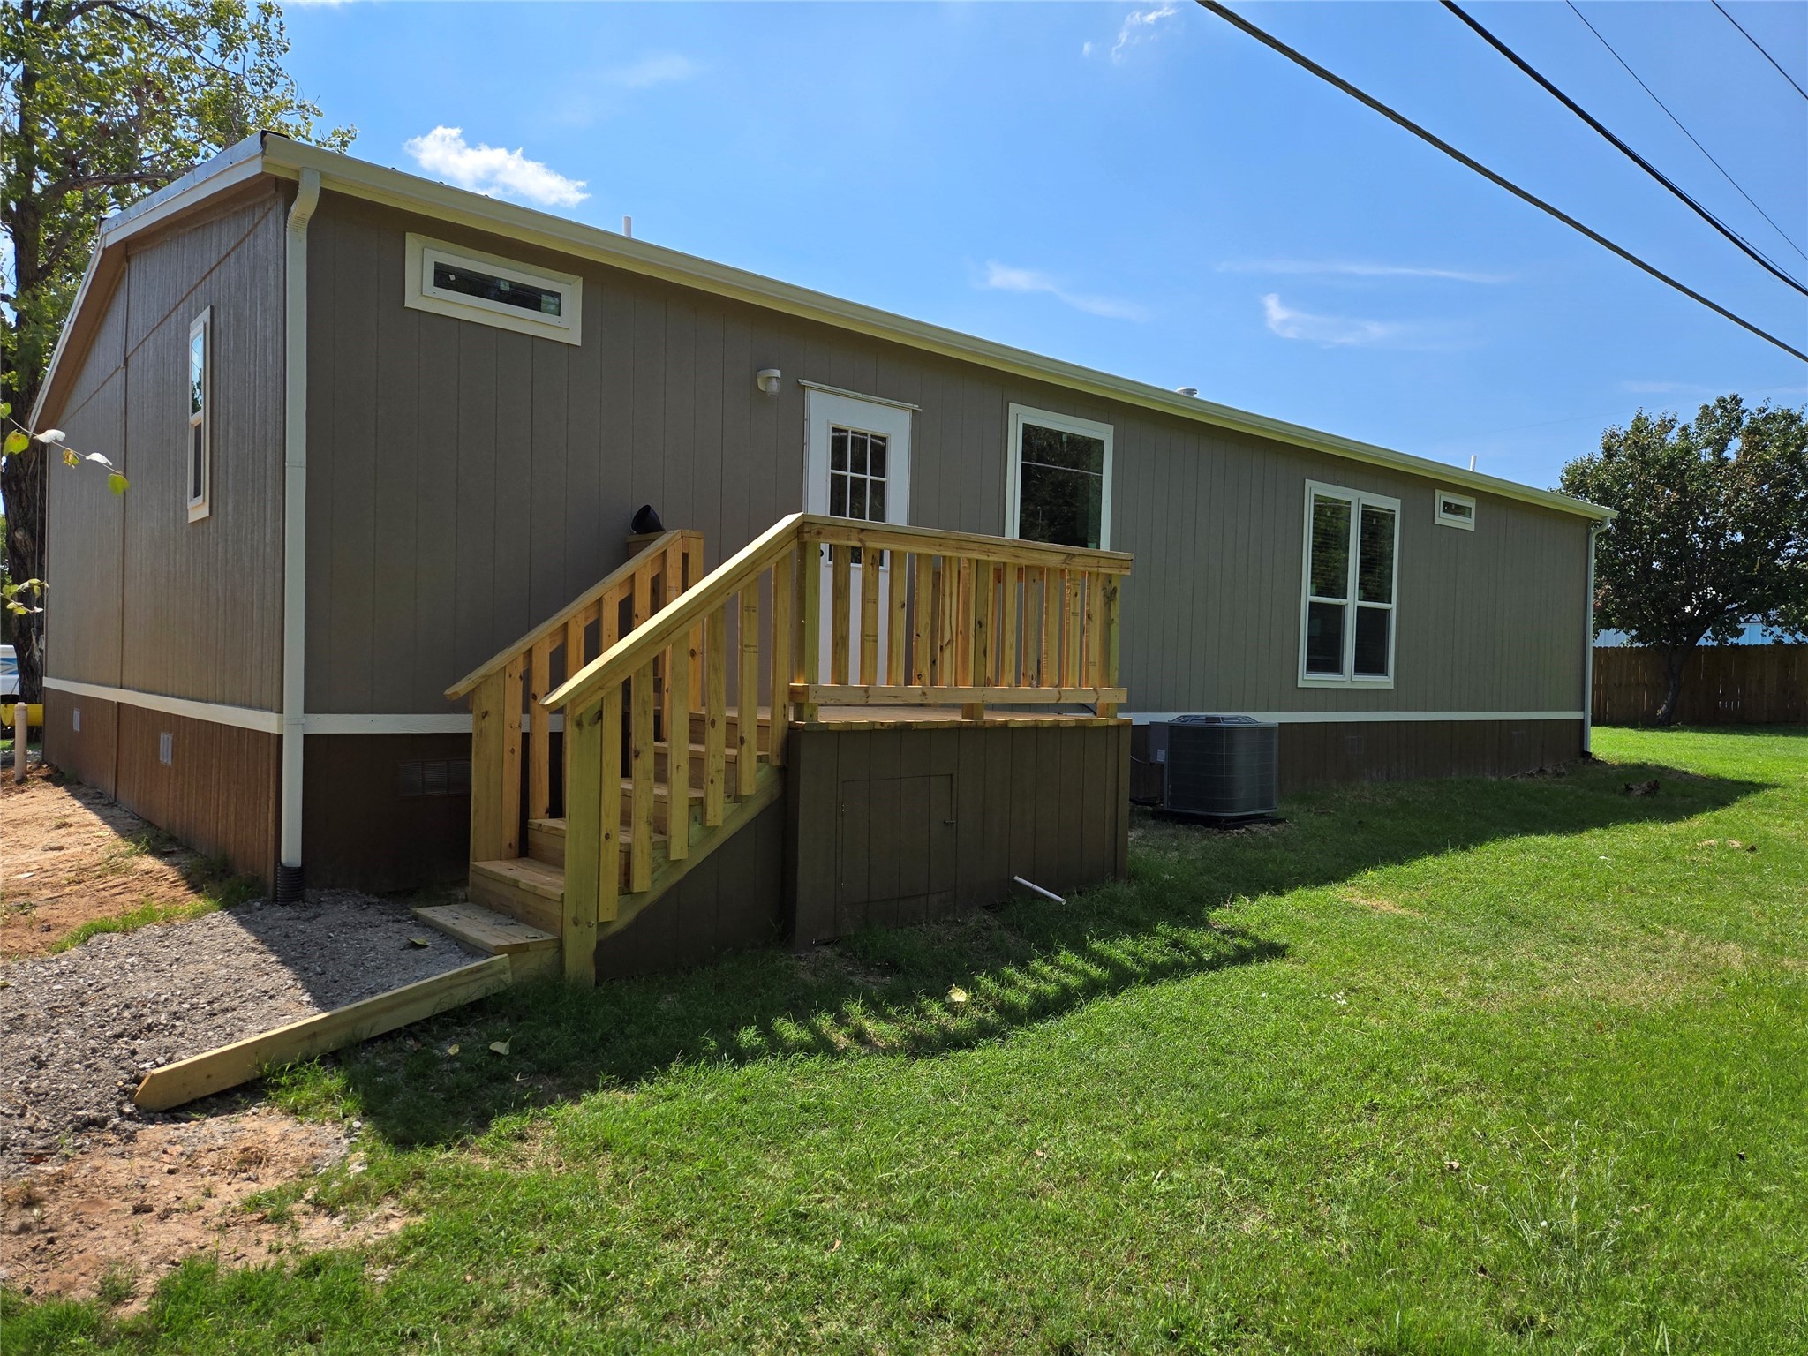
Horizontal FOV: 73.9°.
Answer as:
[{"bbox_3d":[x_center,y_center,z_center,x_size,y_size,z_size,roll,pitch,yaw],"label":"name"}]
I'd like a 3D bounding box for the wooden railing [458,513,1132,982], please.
[{"bbox_3d":[-0.600,0.240,6.786,3.790,2.080,1.820,1,0,-41],"label":"wooden railing"}]

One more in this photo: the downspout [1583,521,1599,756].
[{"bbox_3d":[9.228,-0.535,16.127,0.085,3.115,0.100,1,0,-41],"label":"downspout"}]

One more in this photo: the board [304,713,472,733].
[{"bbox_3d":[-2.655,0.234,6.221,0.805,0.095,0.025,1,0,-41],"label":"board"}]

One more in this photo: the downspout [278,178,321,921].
[{"bbox_3d":[-2.935,-0.661,5.829,0.095,3.480,0.210,1,0,-41],"label":"downspout"}]

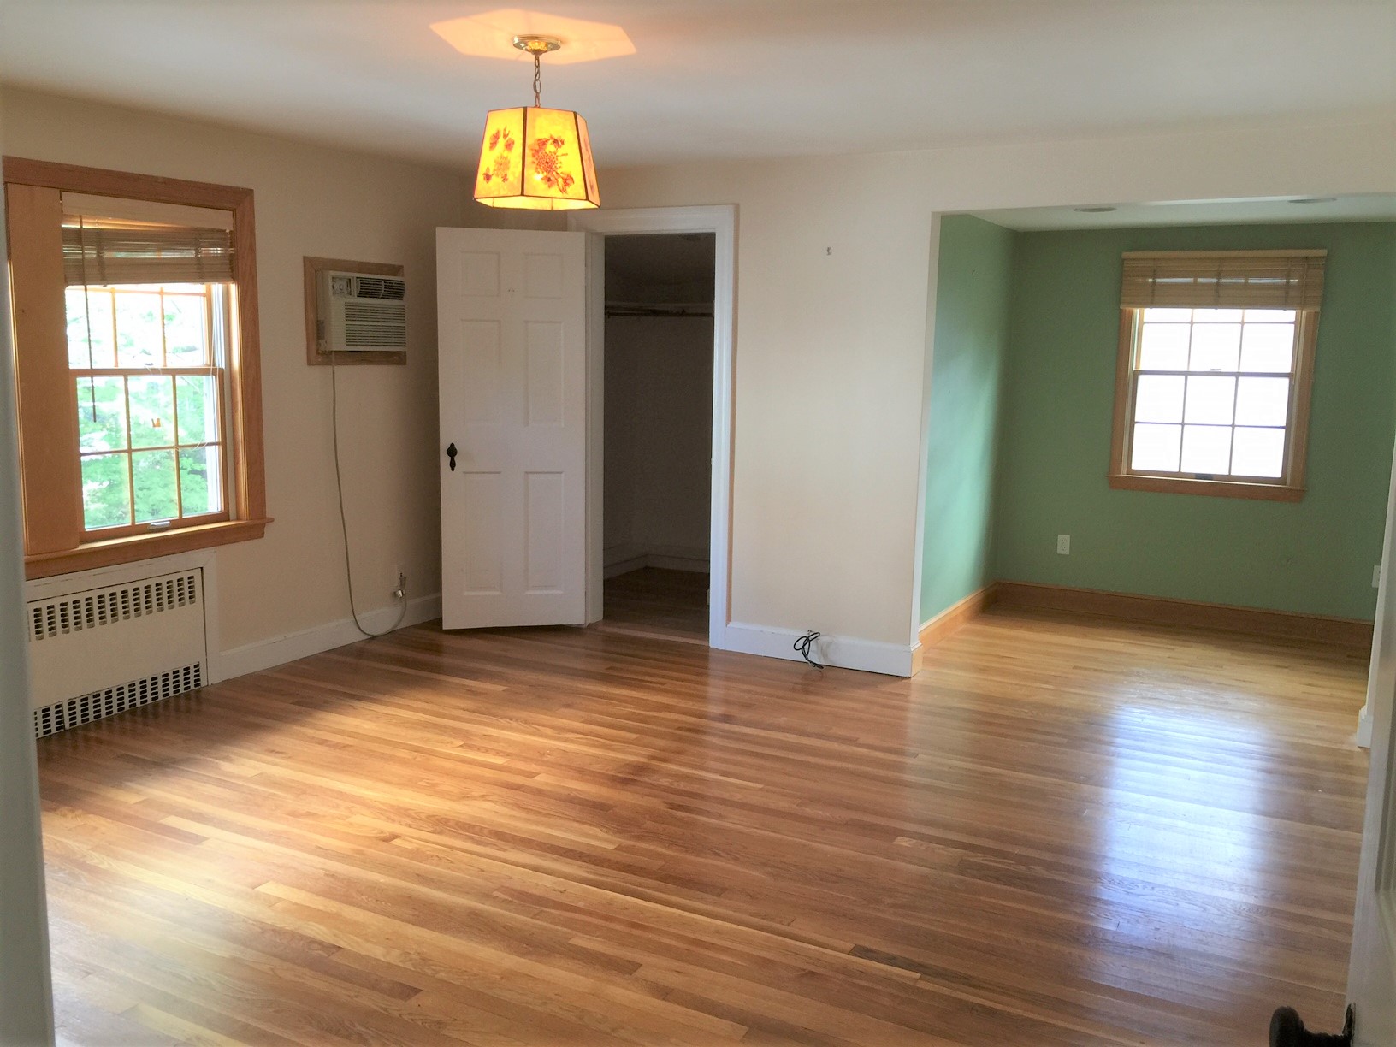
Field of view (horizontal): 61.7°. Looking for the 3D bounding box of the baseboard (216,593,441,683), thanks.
[{"bbox_3d":[-1.683,0.524,5.683,0.025,0.130,1.586,6,10,29],"label":"baseboard"}]

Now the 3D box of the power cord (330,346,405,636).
[{"bbox_3d":[-1.568,-0.127,5.685,0.080,1.412,0.465,6,10,29],"label":"power cord"}]

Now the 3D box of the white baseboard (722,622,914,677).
[{"bbox_3d":[0.549,0.583,5.495,0.951,0.142,0.025,6,10,29],"label":"white baseboard"}]

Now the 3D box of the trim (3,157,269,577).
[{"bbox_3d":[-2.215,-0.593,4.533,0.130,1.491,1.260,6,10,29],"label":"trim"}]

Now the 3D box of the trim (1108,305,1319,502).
[{"bbox_3d":[2.688,-0.715,6.117,0.955,1.148,0.100,6,10,29],"label":"trim"}]

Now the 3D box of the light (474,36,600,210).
[{"bbox_3d":[-0.449,-1.121,3.276,0.360,0.439,0.320,-3,10,-24],"label":"light"}]

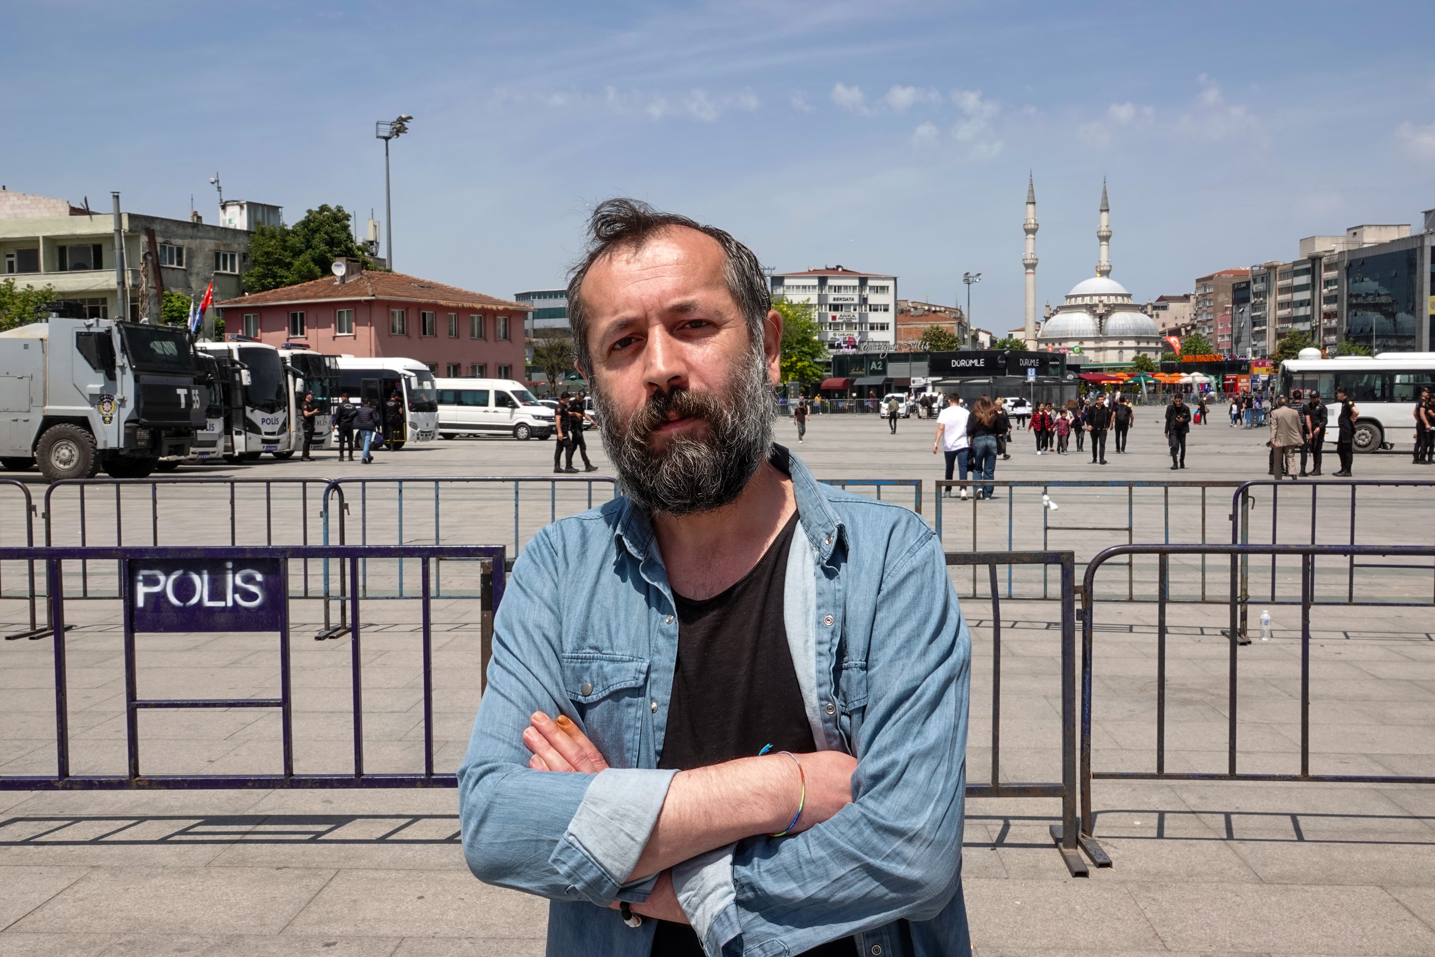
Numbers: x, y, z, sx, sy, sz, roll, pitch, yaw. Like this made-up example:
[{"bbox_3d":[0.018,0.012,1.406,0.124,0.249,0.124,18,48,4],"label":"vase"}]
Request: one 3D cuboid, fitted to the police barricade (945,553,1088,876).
[{"bbox_3d":[0.272,0.817,5.085,2.050,1.110,0.490,0,3,0],"label":"police barricade"}]

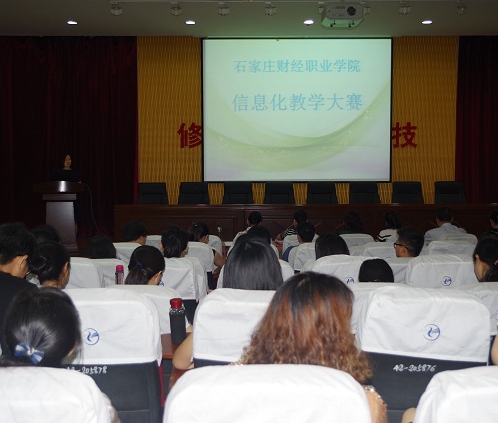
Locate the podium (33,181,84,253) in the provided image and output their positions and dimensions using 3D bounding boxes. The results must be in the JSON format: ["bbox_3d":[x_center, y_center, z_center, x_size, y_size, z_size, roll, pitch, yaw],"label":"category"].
[{"bbox_3d":[-2.921,0.085,9.800,0.760,1.120,0.520,0,5,0],"label":"podium"}]

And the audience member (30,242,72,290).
[{"bbox_3d":[-1.106,0.721,3.514,0.450,1.150,0.650,0,5,0],"label":"audience member"}]

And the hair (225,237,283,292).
[{"bbox_3d":[0.018,0.263,2.540,0.230,0.320,0.220,0,5,0],"label":"hair"}]

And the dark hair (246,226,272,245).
[{"bbox_3d":[0.073,0.243,4.854,0.190,0.250,0.210,0,5,0],"label":"dark hair"}]

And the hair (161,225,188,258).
[{"bbox_3d":[-0.468,0.195,3.980,0.180,0.240,0.220,0,5,0],"label":"hair"}]

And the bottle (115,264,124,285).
[{"bbox_3d":[-0.746,0.420,3.654,0.055,0.220,0.055,0,5,0],"label":"bottle"}]

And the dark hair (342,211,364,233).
[{"bbox_3d":[1.228,0.129,7.450,0.250,0.270,0.250,-1,5,-12],"label":"dark hair"}]

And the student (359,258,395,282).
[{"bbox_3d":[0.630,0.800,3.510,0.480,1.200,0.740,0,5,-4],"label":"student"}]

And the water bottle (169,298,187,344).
[{"bbox_3d":[-0.298,0.462,2.660,0.067,0.184,0.067,0,5,0],"label":"water bottle"}]

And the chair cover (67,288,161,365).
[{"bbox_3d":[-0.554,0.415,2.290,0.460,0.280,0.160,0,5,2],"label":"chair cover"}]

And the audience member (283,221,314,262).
[{"bbox_3d":[0.498,0.670,6.012,0.470,1.180,0.650,0,5,0],"label":"audience member"}]

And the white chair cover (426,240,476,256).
[{"bbox_3d":[1.859,0.405,5.735,0.480,0.270,0.170,0,5,0],"label":"white chair cover"}]

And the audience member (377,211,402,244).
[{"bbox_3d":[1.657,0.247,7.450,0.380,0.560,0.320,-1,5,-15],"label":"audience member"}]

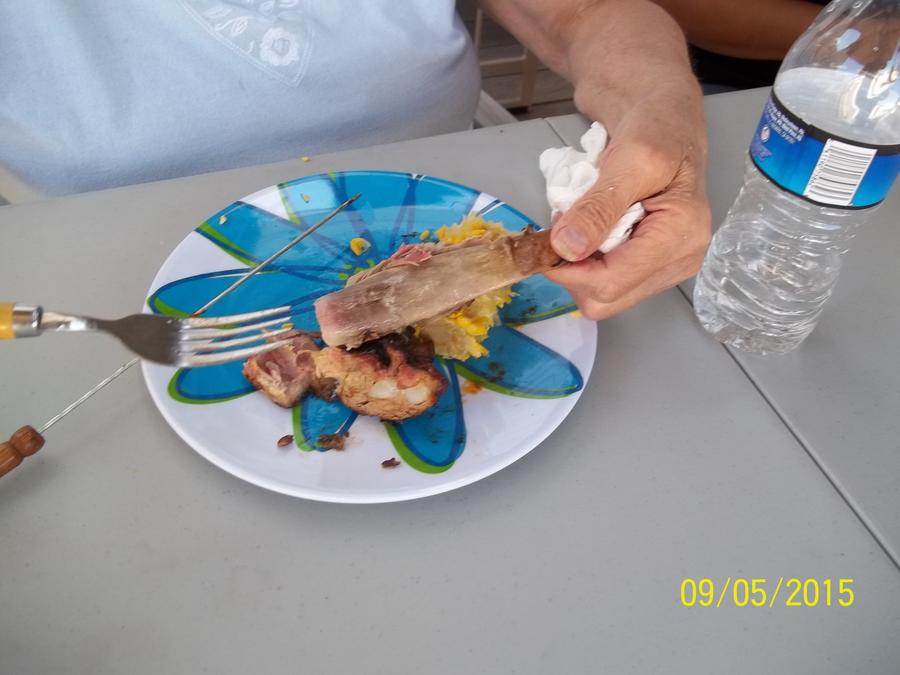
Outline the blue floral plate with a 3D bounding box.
[{"bbox_3d":[-0.039,-0.008,0.412,0.219,0.020,0.219,1,48,-2],"label":"blue floral plate"}]

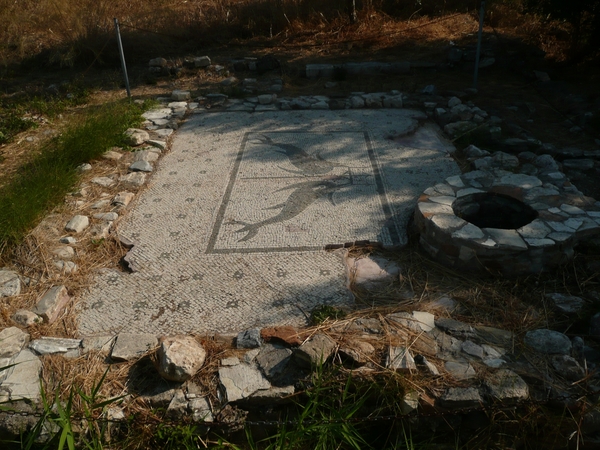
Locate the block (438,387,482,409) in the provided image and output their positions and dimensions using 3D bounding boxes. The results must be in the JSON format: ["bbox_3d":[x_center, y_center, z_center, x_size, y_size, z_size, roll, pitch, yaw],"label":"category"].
[{"bbox_3d":[0.623,0.670,1.887,0.151,0.064,0.087,1,30,0],"label":"block"}]

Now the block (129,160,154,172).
[{"bbox_3d":[-1.250,-0.460,3.811,0.170,0.060,0.133,-1,31,2],"label":"block"}]

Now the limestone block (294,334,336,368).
[{"bbox_3d":[0.068,0.557,2.127,0.150,0.085,0.150,-27,39,-36],"label":"limestone block"}]

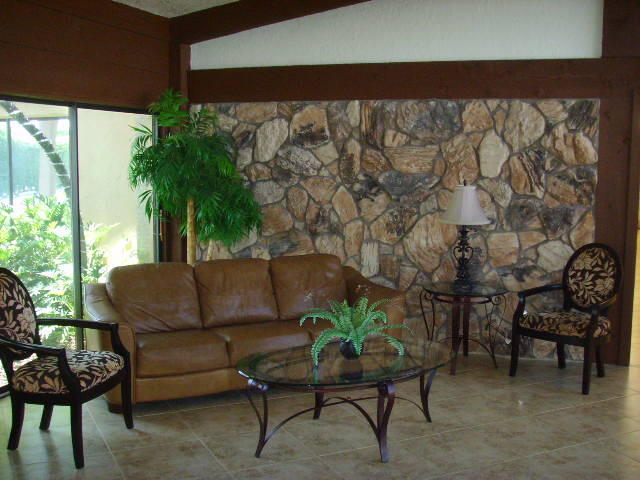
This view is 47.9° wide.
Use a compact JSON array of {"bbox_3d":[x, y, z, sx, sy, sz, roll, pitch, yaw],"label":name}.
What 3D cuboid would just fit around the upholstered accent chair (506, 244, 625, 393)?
[{"bbox_3d":[1.785,0.509,5.099,0.664,0.951,0.627,-5,8,-42],"label":"upholstered accent chair"}]

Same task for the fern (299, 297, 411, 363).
[{"bbox_3d":[0.182,0.485,3.894,0.583,0.313,0.546,1,6,0],"label":"fern"}]

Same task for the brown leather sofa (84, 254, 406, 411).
[{"bbox_3d":[-0.539,0.561,5.103,2.080,0.811,0.929,-2,6,-26],"label":"brown leather sofa"}]

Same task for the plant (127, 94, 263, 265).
[{"bbox_3d":[-1.014,-0.164,5.810,1.032,2.109,0.914,2,6,19],"label":"plant"}]

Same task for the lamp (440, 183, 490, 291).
[{"bbox_3d":[1.081,-0.028,5.348,0.369,0.796,0.369,2,6,19],"label":"lamp"}]

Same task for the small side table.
[{"bbox_3d":[1.073,0.656,5.417,0.649,0.586,0.649,2,6,19],"label":"small side table"}]

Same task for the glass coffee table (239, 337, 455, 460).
[{"bbox_3d":[0.151,0.865,3.908,1.263,0.451,0.848,-3,7,-30],"label":"glass coffee table"}]

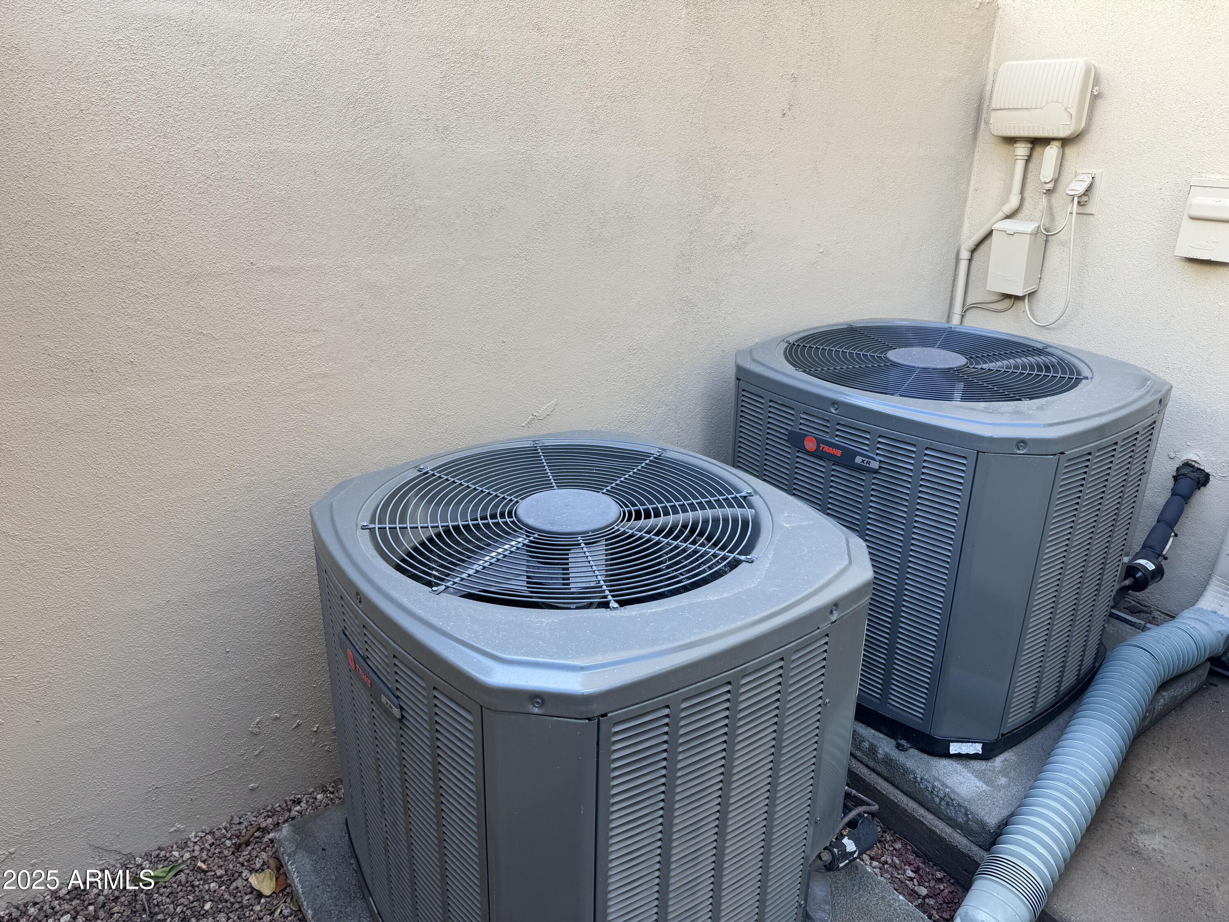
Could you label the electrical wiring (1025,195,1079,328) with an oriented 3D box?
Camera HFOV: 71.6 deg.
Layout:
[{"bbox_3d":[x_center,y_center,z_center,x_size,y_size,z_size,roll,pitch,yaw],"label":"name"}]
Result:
[{"bbox_3d":[1.228,-0.553,2.378,0.055,0.363,0.130,-13,25,-31],"label":"electrical wiring"}]

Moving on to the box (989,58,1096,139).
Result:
[{"bbox_3d":[1.162,-0.987,2.327,0.065,0.185,0.252,-13,25,-31],"label":"box"}]

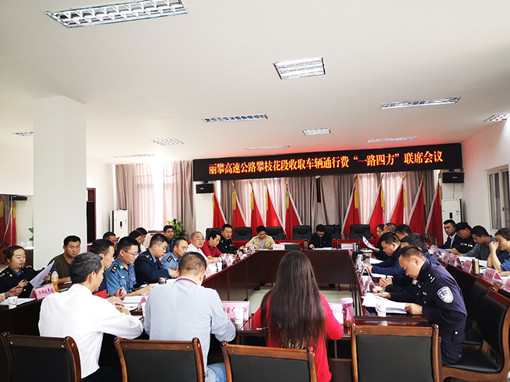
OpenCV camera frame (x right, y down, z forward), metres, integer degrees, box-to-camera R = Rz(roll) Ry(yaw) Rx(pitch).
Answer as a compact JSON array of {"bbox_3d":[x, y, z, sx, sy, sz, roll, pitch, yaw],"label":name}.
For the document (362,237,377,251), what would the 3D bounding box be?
[{"bbox_3d":[1.654,0.756,5.606,0.040,0.290,0.210,-46,5,12],"label":"document"}]

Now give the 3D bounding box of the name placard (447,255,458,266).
[{"bbox_3d":[2.623,0.919,5.165,0.090,0.105,0.210,-2,-3,6],"label":"name placard"}]

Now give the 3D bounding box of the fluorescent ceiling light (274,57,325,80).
[{"bbox_3d":[0.584,-1.581,5.074,0.620,0.070,0.620,-2,-3,12],"label":"fluorescent ceiling light"}]

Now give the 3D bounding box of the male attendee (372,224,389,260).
[{"bbox_3d":[2.019,1.115,6.021,0.720,1.200,0.480,-2,-3,6],"label":"male attendee"}]

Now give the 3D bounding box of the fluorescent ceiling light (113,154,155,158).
[{"bbox_3d":[-3.558,-0.993,11.635,1.182,0.069,0.295,-2,-3,11],"label":"fluorescent ceiling light"}]

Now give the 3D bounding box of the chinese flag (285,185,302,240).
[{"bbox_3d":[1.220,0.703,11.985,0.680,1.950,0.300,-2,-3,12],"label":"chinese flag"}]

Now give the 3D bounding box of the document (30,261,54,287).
[{"bbox_3d":[-1.930,0.769,3.620,0.020,0.265,0.200,36,-33,7],"label":"document"}]

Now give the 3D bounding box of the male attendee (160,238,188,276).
[{"bbox_3d":[-0.918,1.210,5.126,0.750,1.230,0.520,-3,-3,29],"label":"male attendee"}]

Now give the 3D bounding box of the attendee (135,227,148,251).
[{"bbox_3d":[-1.885,1.298,7.027,0.720,1.300,0.500,-3,-3,29],"label":"attendee"}]

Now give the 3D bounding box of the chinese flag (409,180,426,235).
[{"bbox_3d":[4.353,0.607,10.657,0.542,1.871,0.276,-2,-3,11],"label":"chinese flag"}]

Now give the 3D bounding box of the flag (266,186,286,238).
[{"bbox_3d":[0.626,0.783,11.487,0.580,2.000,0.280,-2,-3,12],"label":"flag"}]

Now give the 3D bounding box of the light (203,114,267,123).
[{"bbox_3d":[-0.386,-1.420,7.665,1.220,0.070,0.320,-2,-3,12],"label":"light"}]

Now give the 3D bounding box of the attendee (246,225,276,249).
[{"bbox_3d":[0.142,1.326,8.142,0.580,1.230,0.700,-2,-3,12],"label":"attendee"}]

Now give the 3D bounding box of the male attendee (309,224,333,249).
[{"bbox_3d":[1.292,1.220,7.570,0.520,1.190,0.720,-2,-3,12],"label":"male attendee"}]

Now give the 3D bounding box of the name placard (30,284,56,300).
[{"bbox_3d":[-1.921,0.907,3.601,0.085,0.100,0.200,-2,-3,12],"label":"name placard"}]

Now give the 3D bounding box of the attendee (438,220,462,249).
[{"bbox_3d":[3.552,1.163,7.118,0.650,1.290,0.532,-1,-3,-11],"label":"attendee"}]

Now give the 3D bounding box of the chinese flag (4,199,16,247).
[{"bbox_3d":[-8.360,1.197,13.594,0.520,1.900,0.260,-2,-3,12],"label":"chinese flag"}]

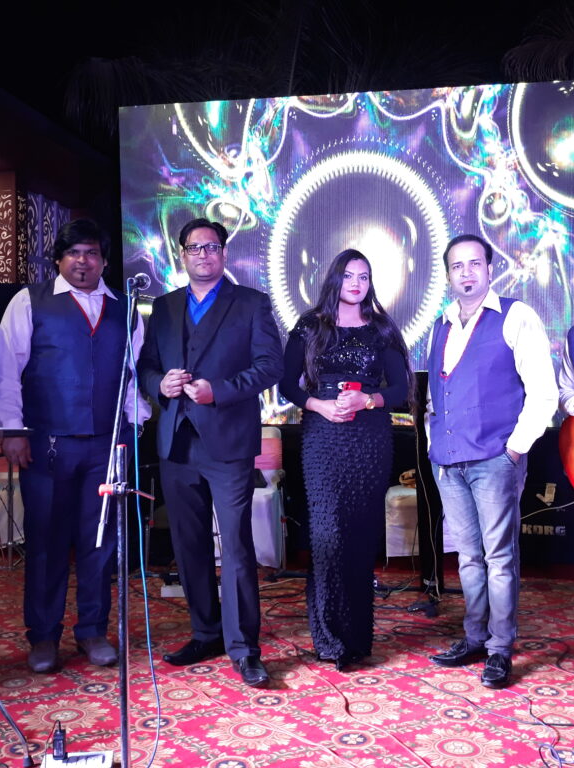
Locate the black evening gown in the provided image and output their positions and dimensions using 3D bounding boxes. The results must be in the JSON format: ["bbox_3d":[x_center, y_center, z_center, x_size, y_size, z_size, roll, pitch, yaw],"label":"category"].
[{"bbox_3d":[0.223,0.402,3.137,0.490,1.333,0.360,0,1,3],"label":"black evening gown"}]

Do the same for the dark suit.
[{"bbox_3d":[-0.286,0.316,3.095,0.560,1.432,0.380,0,1,9],"label":"dark suit"}]

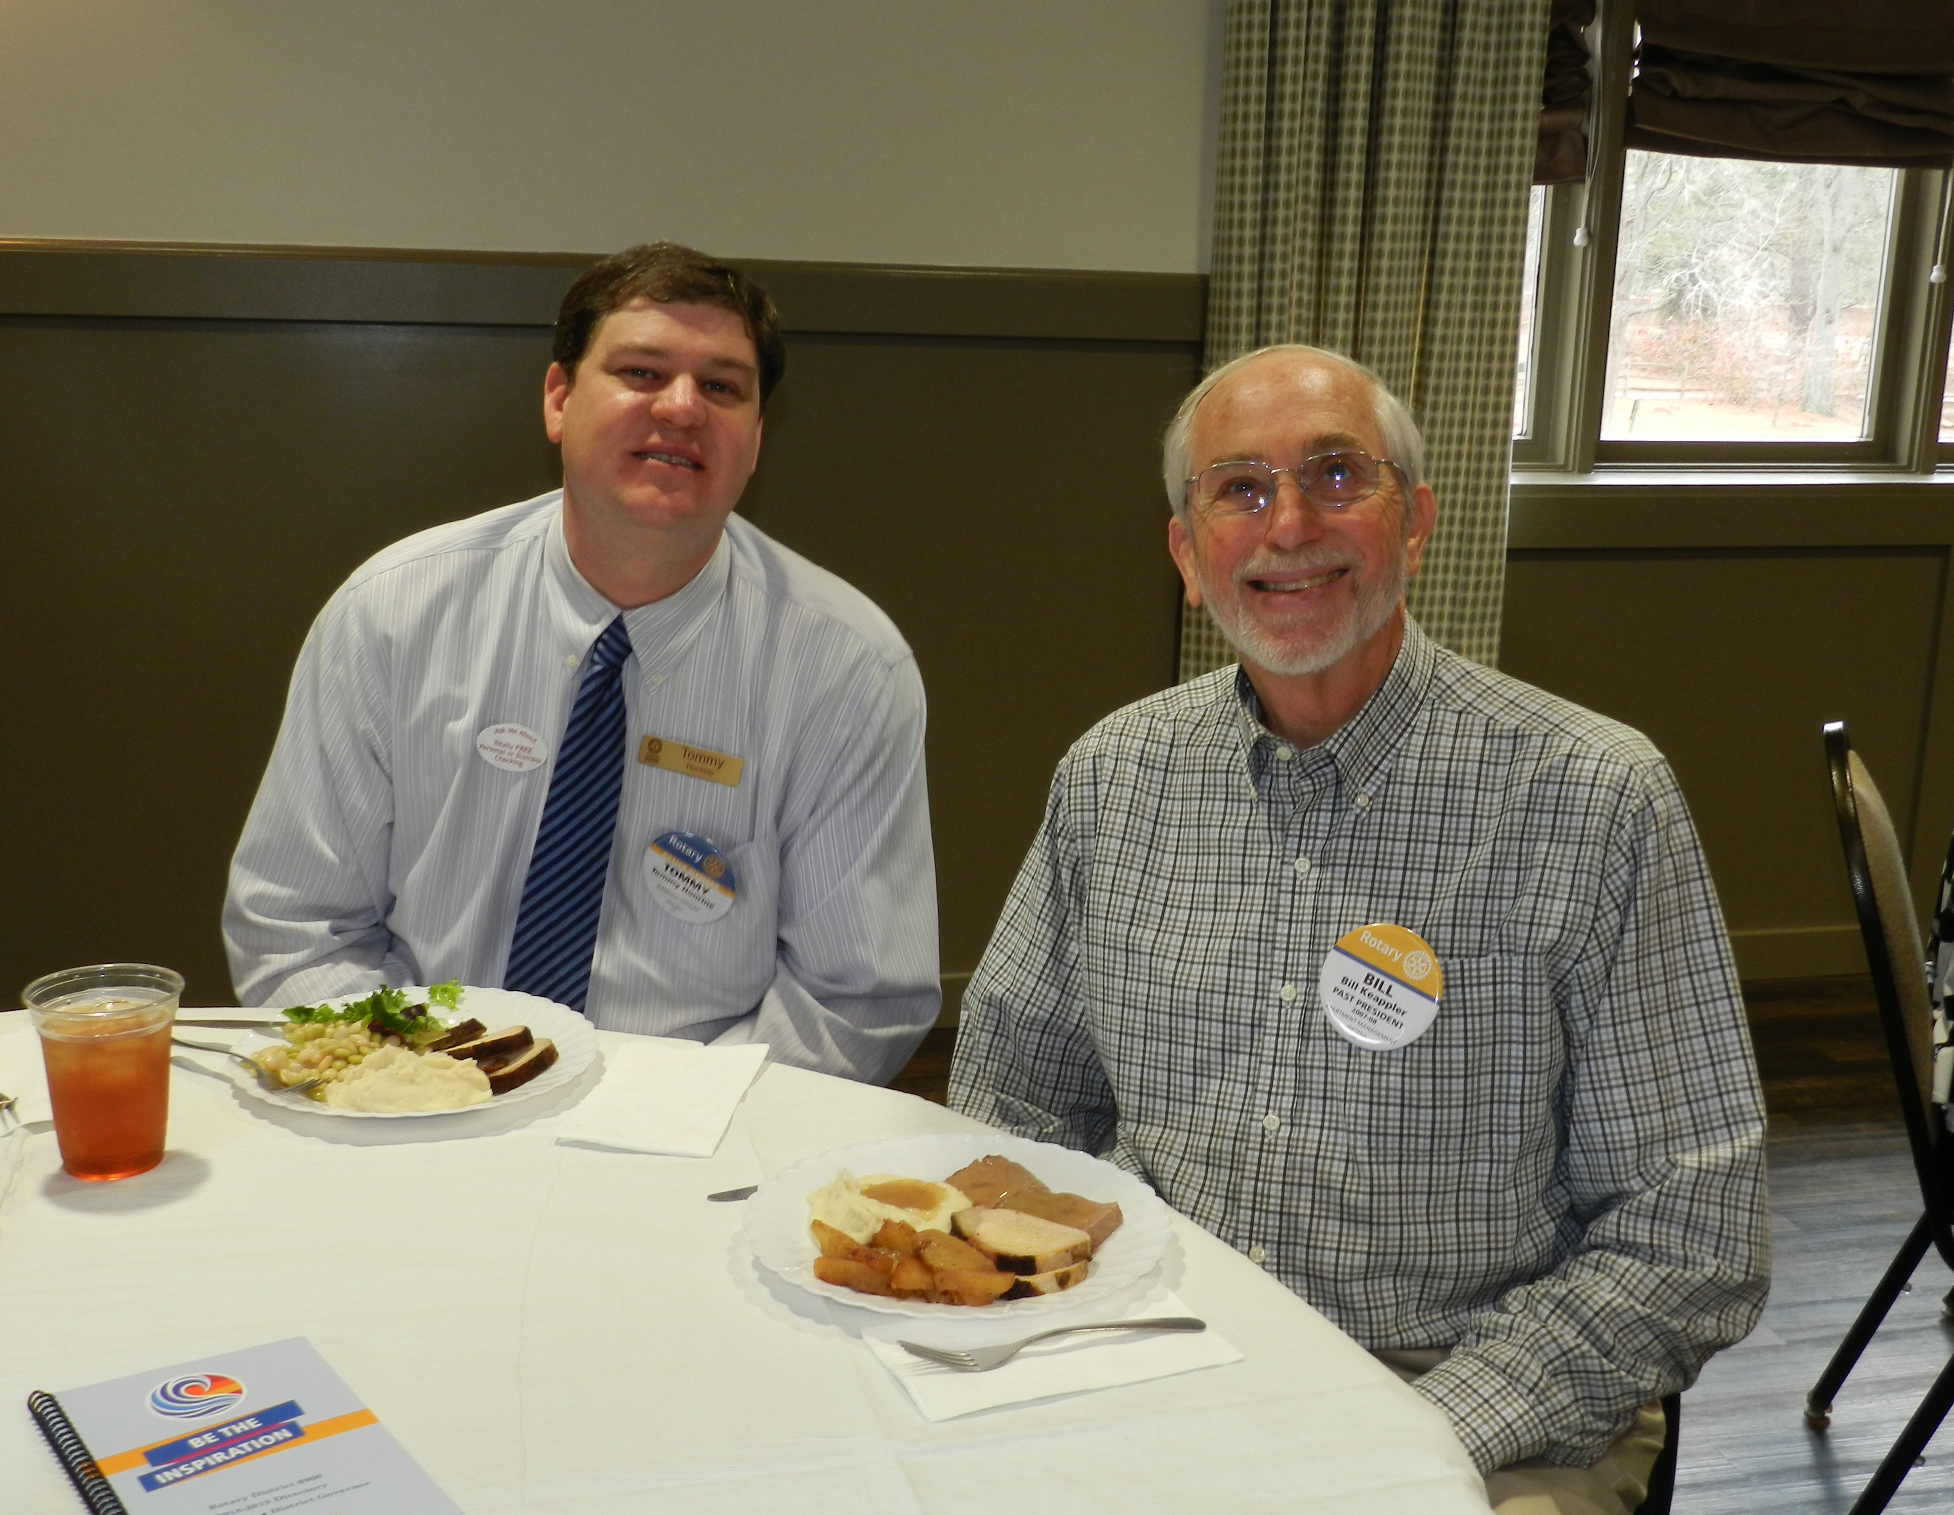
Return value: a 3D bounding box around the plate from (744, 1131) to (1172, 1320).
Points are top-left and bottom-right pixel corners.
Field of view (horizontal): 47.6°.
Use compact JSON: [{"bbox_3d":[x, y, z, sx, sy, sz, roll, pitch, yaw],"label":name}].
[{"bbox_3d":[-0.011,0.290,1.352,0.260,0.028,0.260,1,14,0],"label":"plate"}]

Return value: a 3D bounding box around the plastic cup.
[{"bbox_3d":[-0.566,0.208,1.446,0.098,0.118,0.098,1,14,0],"label":"plastic cup"}]

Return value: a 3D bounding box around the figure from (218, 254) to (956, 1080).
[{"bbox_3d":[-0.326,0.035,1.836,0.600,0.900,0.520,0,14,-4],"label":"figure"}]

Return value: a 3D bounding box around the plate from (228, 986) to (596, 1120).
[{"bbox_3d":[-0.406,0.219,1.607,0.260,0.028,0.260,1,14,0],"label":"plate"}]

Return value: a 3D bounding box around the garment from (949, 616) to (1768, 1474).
[{"bbox_3d":[0.224,0.159,1.446,0.570,0.480,0.430,9,16,30],"label":"garment"}]

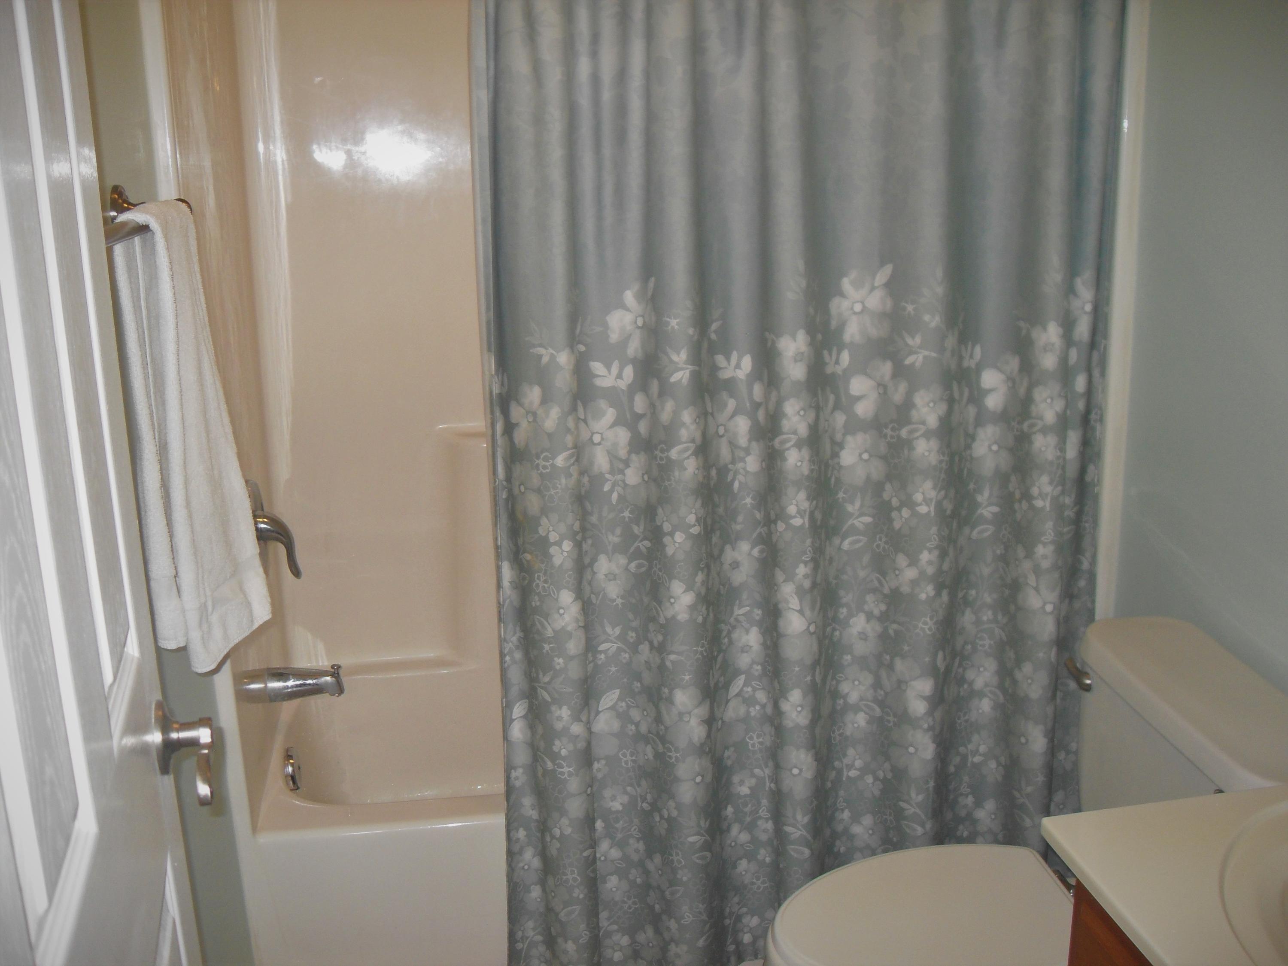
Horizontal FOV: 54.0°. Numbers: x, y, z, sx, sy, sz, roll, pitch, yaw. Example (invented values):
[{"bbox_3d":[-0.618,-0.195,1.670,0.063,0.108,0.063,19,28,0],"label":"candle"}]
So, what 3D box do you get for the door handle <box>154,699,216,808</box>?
[{"bbox_3d":[-0.413,0.244,1.135,0.053,0.069,0.153,-5,15,-15],"label":"door handle"}]

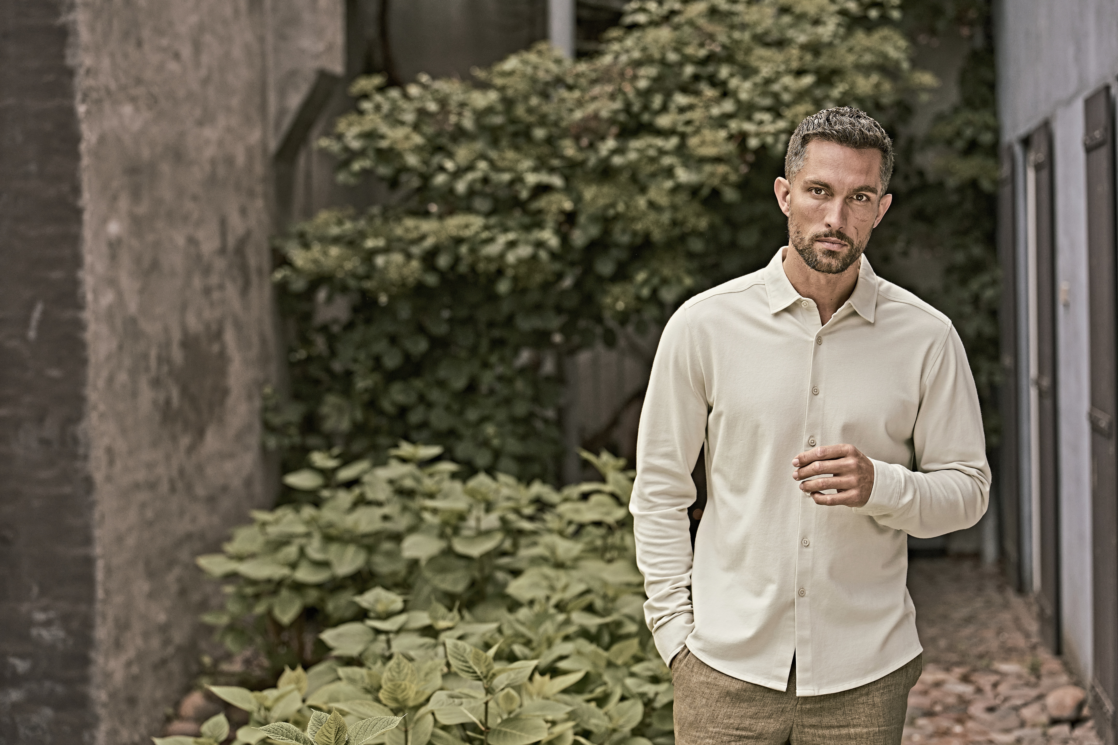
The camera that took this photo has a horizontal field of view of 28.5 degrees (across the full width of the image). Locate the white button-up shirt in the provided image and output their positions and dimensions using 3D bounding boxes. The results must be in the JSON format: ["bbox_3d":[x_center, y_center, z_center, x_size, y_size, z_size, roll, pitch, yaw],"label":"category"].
[{"bbox_3d":[0.388,0.154,3.420,0.555,0.690,0.340,2,2,6],"label":"white button-up shirt"}]

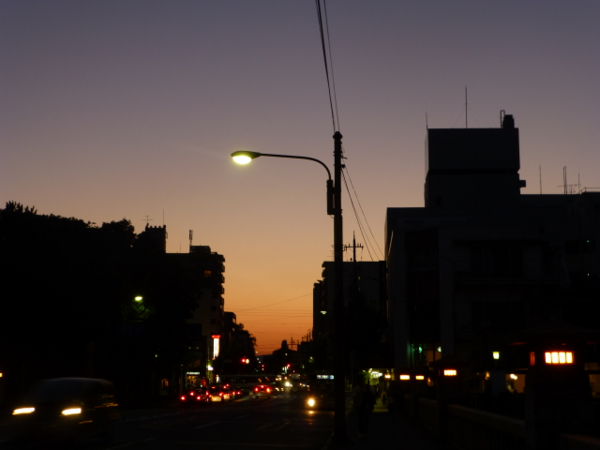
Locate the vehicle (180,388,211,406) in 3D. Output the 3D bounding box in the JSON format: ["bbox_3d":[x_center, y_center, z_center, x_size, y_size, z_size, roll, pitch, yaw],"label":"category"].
[{"bbox_3d":[-8.104,13.403,69.161,1.700,1.500,4.400,-1,-10,3],"label":"vehicle"}]

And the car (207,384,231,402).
[{"bbox_3d":[-7.234,14.911,78.161,1.700,1.530,4.400,-1,-10,3],"label":"car"}]

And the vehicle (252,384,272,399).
[{"bbox_3d":[-3.750,17.541,93.112,1.700,1.500,4.300,-1,-10,3],"label":"vehicle"}]

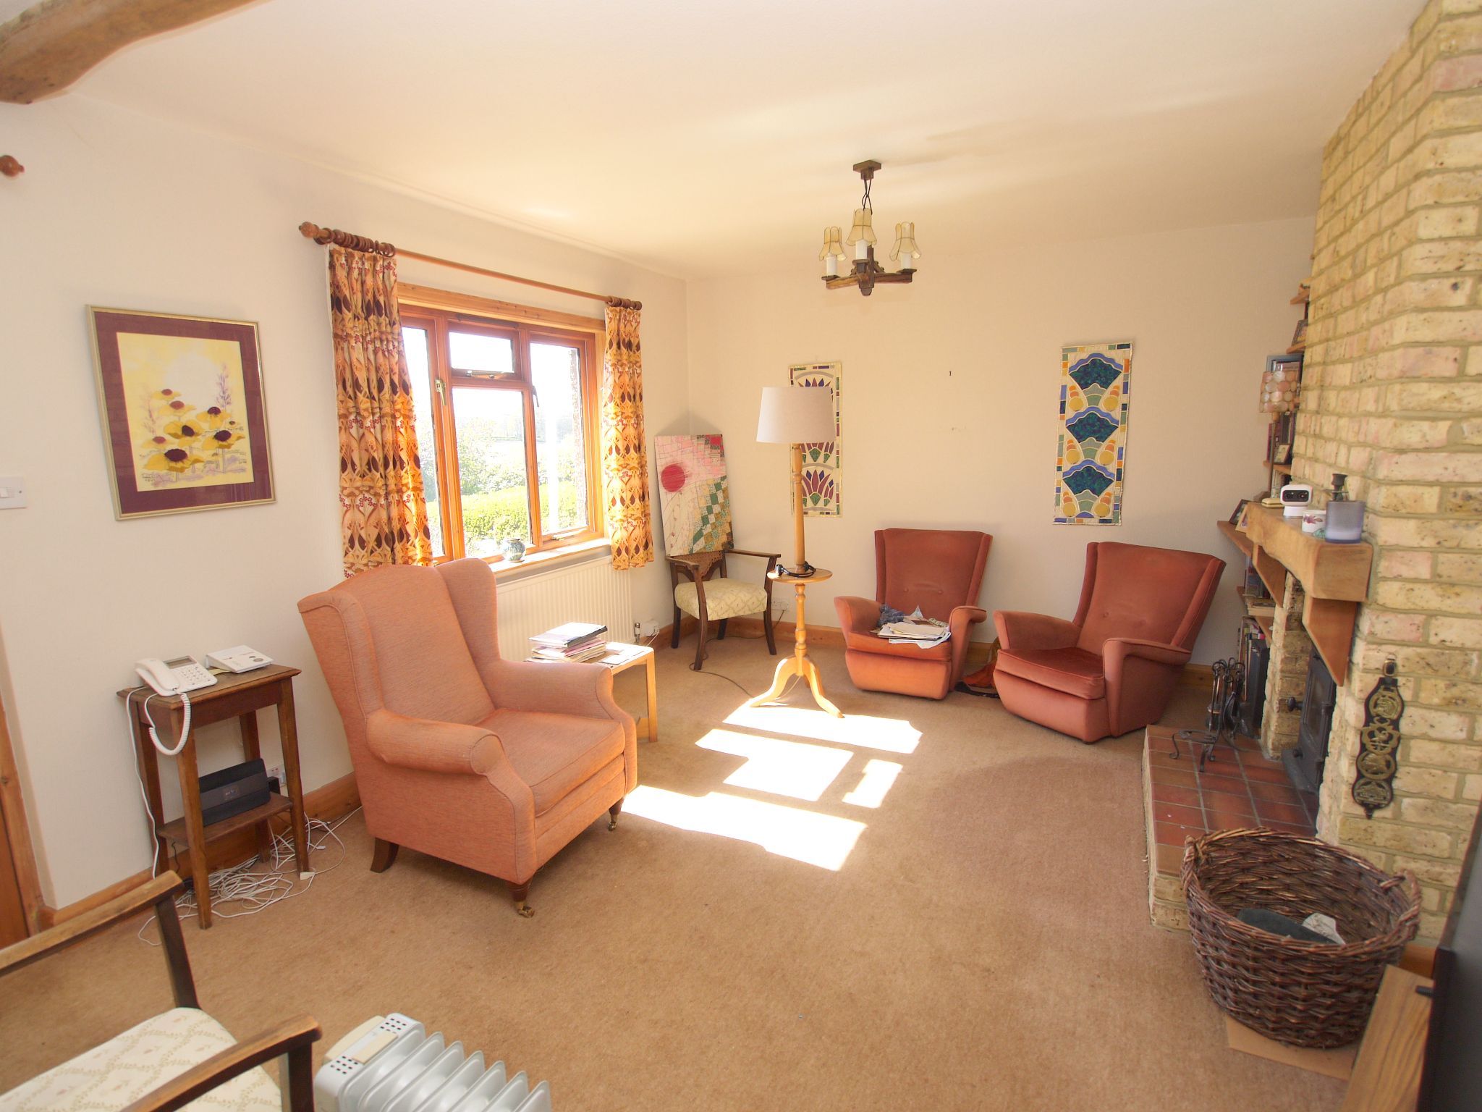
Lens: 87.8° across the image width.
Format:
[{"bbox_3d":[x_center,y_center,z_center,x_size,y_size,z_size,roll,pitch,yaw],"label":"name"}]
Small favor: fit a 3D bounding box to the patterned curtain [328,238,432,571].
[{"bbox_3d":[-1.362,-0.411,2.968,0.120,1.420,0.360,4,11,26],"label":"patterned curtain"}]

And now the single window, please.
[{"bbox_3d":[-1.204,-0.558,3.786,0.090,1.190,1.720,4,11,26],"label":"single window"}]

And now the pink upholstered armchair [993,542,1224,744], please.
[{"bbox_3d":[1.796,0.396,3.901,0.860,0.810,0.760,-6,11,-29],"label":"pink upholstered armchair"}]

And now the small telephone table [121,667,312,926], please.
[{"bbox_3d":[-1.606,0.718,2.379,0.255,0.705,0.340,4,11,26],"label":"small telephone table"}]

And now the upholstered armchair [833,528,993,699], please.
[{"bbox_3d":[0.955,0.299,4.234,0.740,0.840,0.730,5,11,28],"label":"upholstered armchair"}]

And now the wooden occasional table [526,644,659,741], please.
[{"bbox_3d":[-0.704,0.682,3.516,0.470,0.450,0.540,4,11,25],"label":"wooden occasional table"}]

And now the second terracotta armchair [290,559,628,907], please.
[{"bbox_3d":[-0.919,0.552,2.708,0.930,0.990,0.750,3,11,21],"label":"second terracotta armchair"}]

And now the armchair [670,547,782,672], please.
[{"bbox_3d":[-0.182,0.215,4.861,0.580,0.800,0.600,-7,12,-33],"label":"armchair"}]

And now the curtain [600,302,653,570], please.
[{"bbox_3d":[-0.675,-0.694,4.615,0.120,1.478,0.469,4,11,25],"label":"curtain"}]

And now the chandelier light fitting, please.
[{"bbox_3d":[0.457,-1.179,2.785,0.340,0.455,0.330,1,10,9],"label":"chandelier light fitting"}]

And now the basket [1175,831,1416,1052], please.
[{"bbox_3d":[1.397,0.972,1.969,0.520,0.350,0.510,4,11,25],"label":"basket"}]

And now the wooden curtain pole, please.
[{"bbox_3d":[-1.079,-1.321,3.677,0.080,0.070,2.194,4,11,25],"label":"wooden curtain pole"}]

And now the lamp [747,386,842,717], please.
[{"bbox_3d":[0.332,-0.031,4.016,0.475,1.655,0.460,4,11,25],"label":"lamp"}]

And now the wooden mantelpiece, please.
[{"bbox_3d":[1.739,0.068,2.428,0.125,0.375,1.100,4,11,26],"label":"wooden mantelpiece"}]

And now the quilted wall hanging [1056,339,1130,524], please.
[{"bbox_3d":[1.969,-0.677,4.323,0.352,1.010,0.020,4,11,25],"label":"quilted wall hanging"}]

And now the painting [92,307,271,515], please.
[{"bbox_3d":[-1.715,-0.438,2.394,0.030,0.600,0.472,4,11,26],"label":"painting"}]

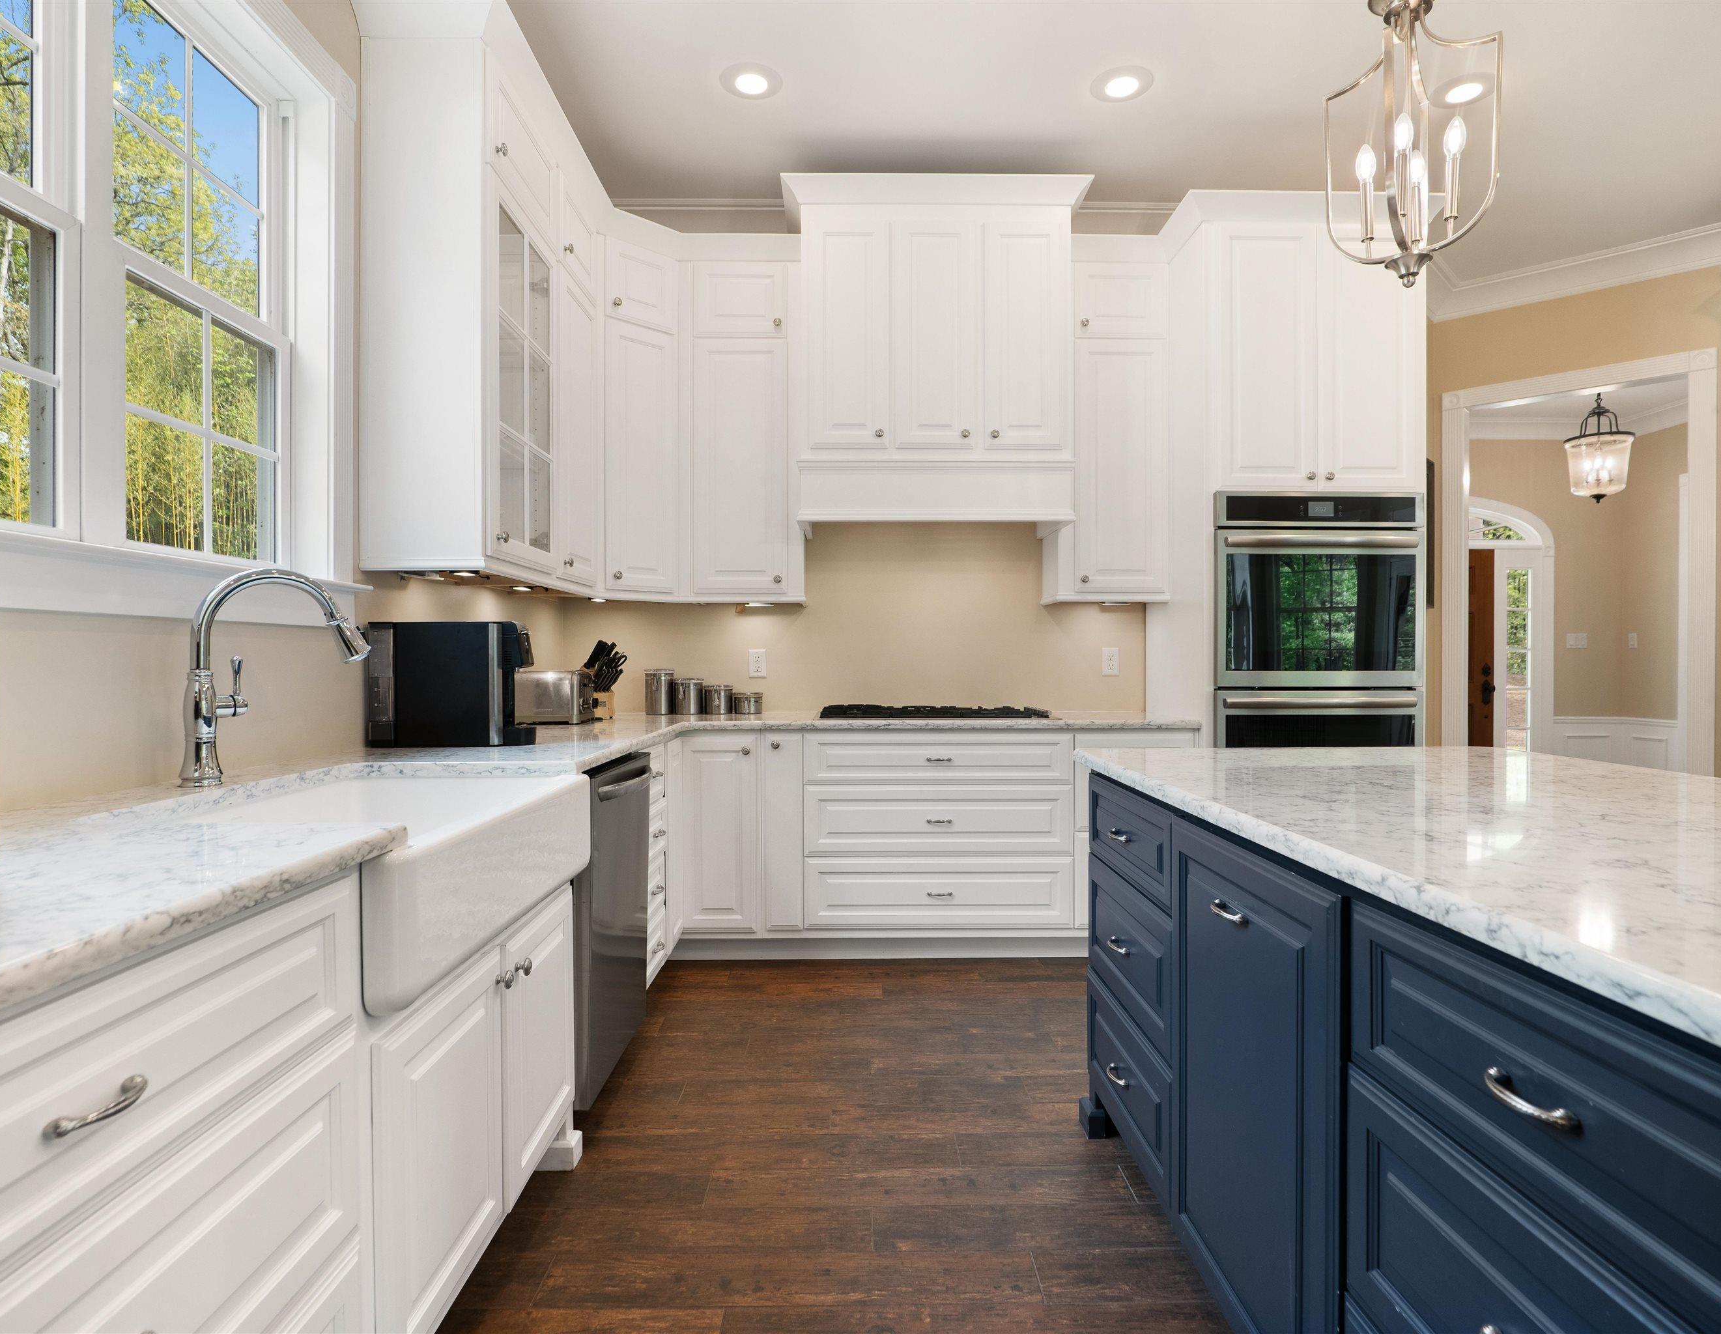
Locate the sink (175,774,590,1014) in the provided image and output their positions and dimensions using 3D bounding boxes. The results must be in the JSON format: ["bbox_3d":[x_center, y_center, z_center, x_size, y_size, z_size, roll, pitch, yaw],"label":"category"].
[{"bbox_3d":[-0.840,0.328,1.467,0.532,0.212,0.915,0,0,-1],"label":"sink"}]

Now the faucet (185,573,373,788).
[{"bbox_3d":[-1.075,0.014,1.636,0.294,0.388,0.127,0,0,-11],"label":"faucet"}]

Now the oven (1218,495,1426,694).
[{"bbox_3d":[1.660,-0.277,3.500,0.757,0.715,0.580,0,0,-1],"label":"oven"}]

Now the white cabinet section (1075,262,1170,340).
[{"bbox_3d":[1.061,-1.499,3.799,0.398,0.313,0.330,0,0,-1],"label":"white cabinet section"}]

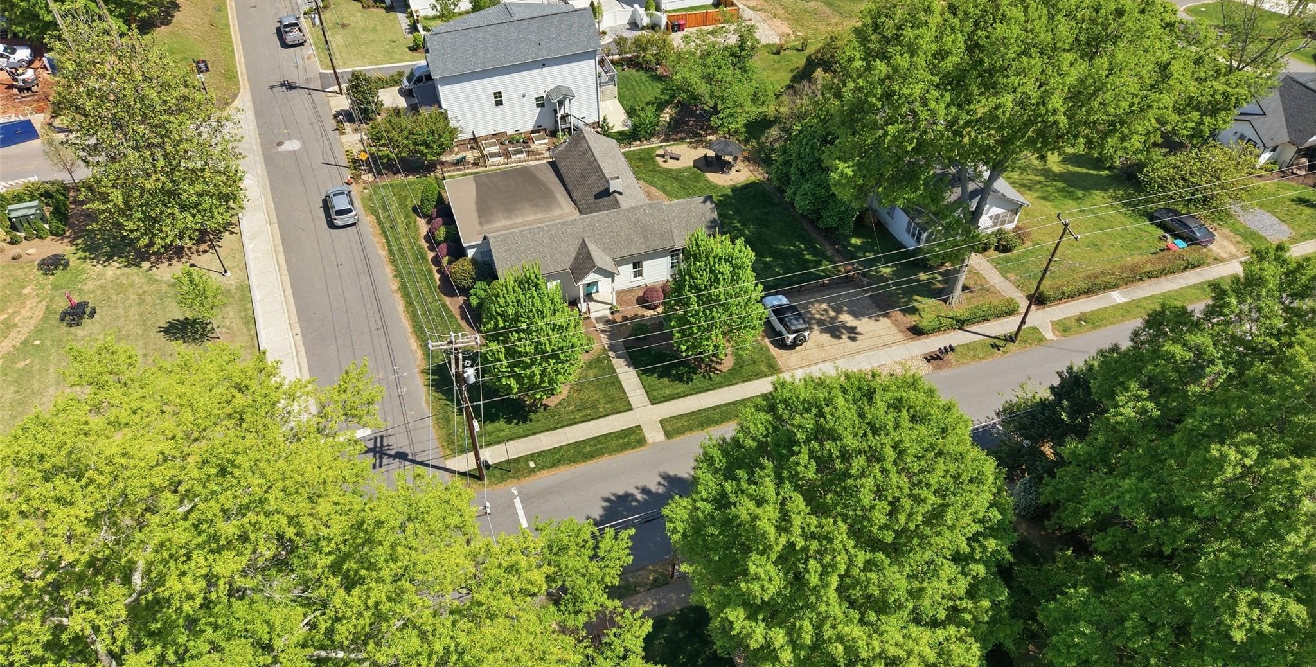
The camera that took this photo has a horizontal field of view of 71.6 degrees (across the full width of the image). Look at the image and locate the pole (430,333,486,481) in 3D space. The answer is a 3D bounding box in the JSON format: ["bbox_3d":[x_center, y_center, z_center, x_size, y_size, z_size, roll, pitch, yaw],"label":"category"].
[{"bbox_3d":[-10.093,4.240,48.724,2.500,11.500,2.400,-7,44,-8],"label":"pole"}]

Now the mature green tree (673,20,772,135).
[{"bbox_3d":[5.129,-22.204,79.391,8.700,7.600,8.700,0,47,0],"label":"mature green tree"}]

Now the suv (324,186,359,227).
[{"bbox_3d":[-24.281,-9.902,70.231,1.900,1.700,4.800,-15,49,-14],"label":"suv"}]

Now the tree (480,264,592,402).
[{"bbox_3d":[-7.172,0.200,54.552,6.700,9.500,6.700,0,43,0],"label":"tree"}]

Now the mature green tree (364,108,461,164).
[{"bbox_3d":[-22.187,-17.569,83.122,8.100,5.200,5.600,-12,48,-12],"label":"mature green tree"}]

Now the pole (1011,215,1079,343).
[{"bbox_3d":[27.529,-3.574,65.591,0.450,11.900,2.500,-11,47,-11],"label":"pole"}]

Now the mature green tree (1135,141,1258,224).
[{"bbox_3d":[42.249,-11.820,70.853,8.200,5.300,7.600,-16,46,-17],"label":"mature green tree"}]

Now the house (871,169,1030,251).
[{"bbox_3d":[24.822,-12.850,78.995,10.600,5.400,9.800,-13,48,-13],"label":"house"}]

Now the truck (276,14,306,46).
[{"bbox_3d":[-40.886,-34.101,102.092,1.970,1.870,5.600,-17,49,-16],"label":"truck"}]

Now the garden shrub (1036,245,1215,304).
[{"bbox_3d":[35.177,-4.842,68.570,16.300,1.000,1.500,-14,49,-13],"label":"garden shrub"}]

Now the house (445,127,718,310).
[{"bbox_3d":[-5.689,-8.926,68.092,18.100,5.600,15.700,-14,49,-13],"label":"house"}]

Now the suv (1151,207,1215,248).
[{"bbox_3d":[45.317,-9.282,78.474,1.870,1.550,4.700,-26,52,-23],"label":"suv"}]

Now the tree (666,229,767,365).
[{"bbox_3d":[3.650,-2.105,57.235,6.300,9.400,6.300,0,43,0],"label":"tree"}]

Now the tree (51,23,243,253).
[{"bbox_3d":[-39.224,-14.633,72.255,12.200,16.500,12.200,-12,48,-12],"label":"tree"}]

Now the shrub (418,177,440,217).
[{"bbox_3d":[-19.709,-11.654,78.709,1.750,3.400,1.750,-12,48,-12],"label":"shrub"}]

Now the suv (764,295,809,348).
[{"bbox_3d":[9.020,-1.007,64.109,1.900,1.850,4.750,-14,49,-13],"label":"suv"}]

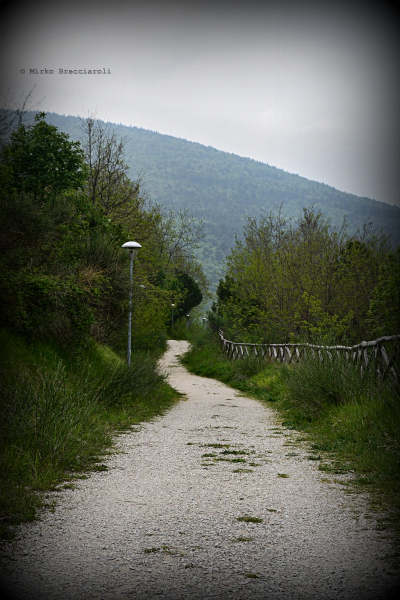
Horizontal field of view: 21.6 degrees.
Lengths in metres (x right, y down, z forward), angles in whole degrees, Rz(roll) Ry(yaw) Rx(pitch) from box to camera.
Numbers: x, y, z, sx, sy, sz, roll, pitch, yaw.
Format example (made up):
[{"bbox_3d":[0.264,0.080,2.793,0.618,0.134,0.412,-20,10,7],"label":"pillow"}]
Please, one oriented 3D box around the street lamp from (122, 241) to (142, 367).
[{"bbox_3d":[-2.043,0.177,31.000,0.580,3.850,0.580,1,-3,0],"label":"street lamp"}]

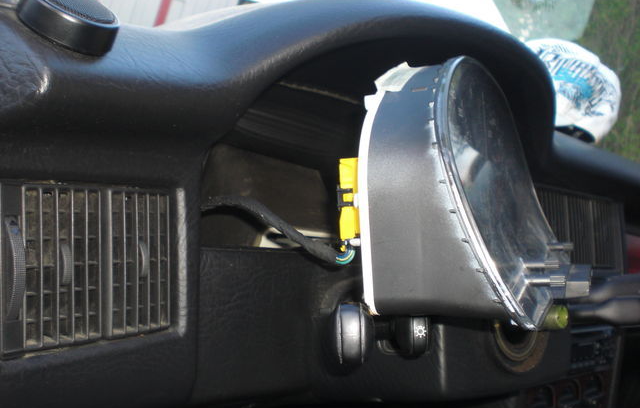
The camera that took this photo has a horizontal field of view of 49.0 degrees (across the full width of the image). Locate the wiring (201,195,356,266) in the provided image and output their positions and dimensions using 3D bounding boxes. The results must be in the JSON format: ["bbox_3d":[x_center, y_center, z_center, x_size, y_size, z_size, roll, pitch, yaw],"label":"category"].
[{"bbox_3d":[-0.031,0.019,0.515,0.150,0.040,0.040,26,12,29],"label":"wiring"}]

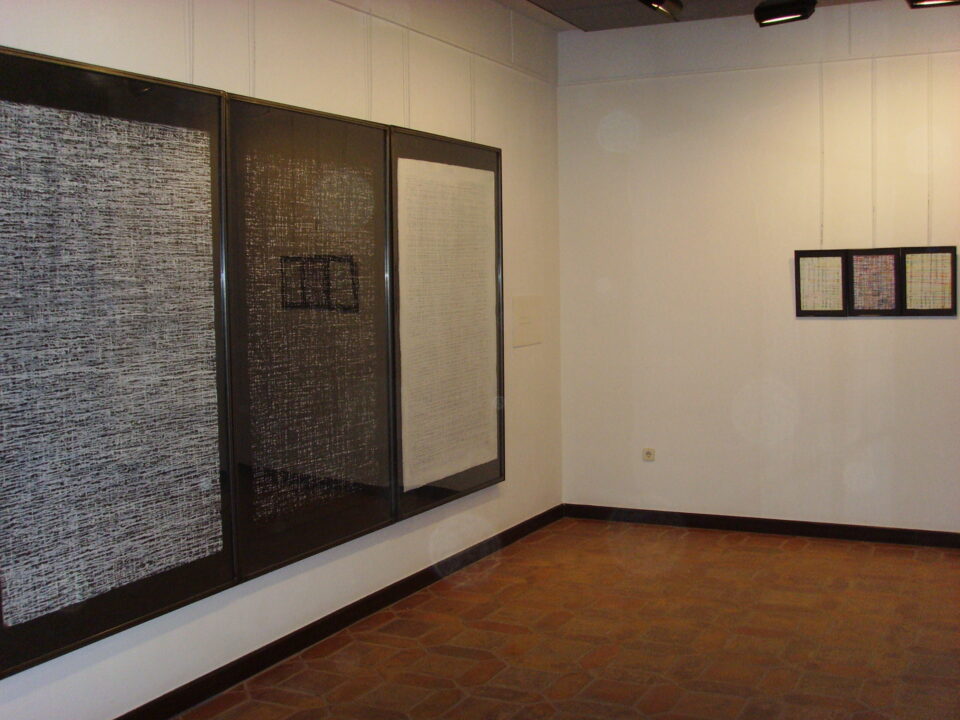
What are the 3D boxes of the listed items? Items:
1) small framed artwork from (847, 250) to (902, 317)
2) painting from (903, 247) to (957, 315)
[{"bbox_3d":[2.207,-0.435,6.044,0.287,0.383,0.025,1,5,27],"label":"small framed artwork"},{"bbox_3d":[2.458,-0.429,5.915,0.287,0.383,0.025,1,5,27],"label":"painting"}]

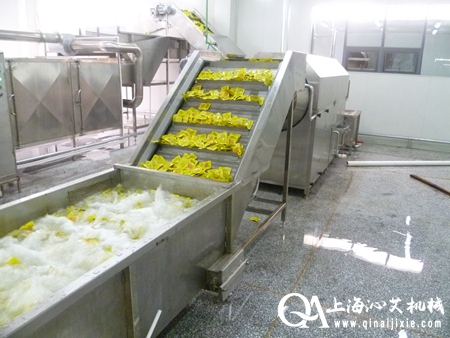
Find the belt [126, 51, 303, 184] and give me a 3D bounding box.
[{"bbox_3d":[0.047,-0.658,3.654,1.068,1.069,1.953,7,14,23],"label":"belt"}]

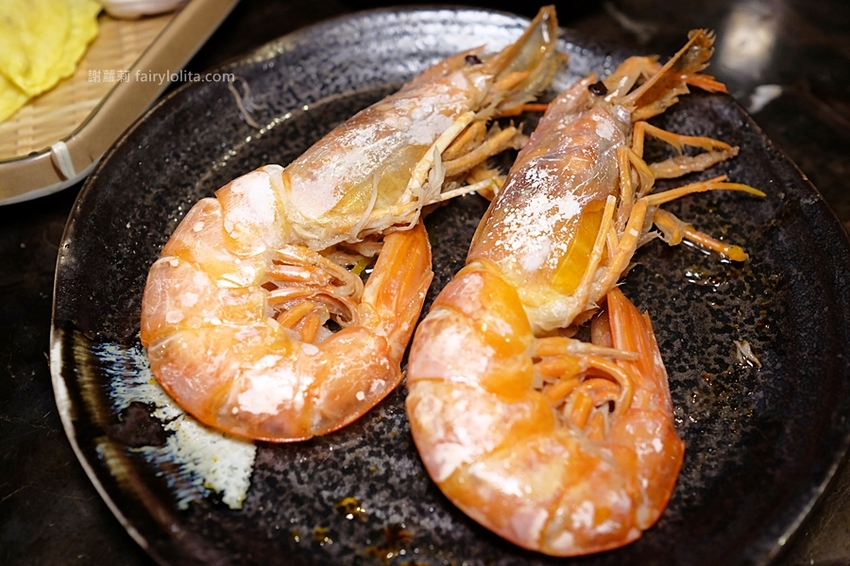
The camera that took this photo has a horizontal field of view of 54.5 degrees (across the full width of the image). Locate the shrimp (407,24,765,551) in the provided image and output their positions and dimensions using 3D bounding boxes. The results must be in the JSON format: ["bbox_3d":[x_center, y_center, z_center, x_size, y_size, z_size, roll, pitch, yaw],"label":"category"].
[{"bbox_3d":[0.047,-0.010,0.206,0.067,0.031,0.153,20,54,13],"label":"shrimp"}]

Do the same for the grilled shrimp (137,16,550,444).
[{"bbox_3d":[-0.014,-0.028,0.217,0.067,0.031,0.148,25,55,16],"label":"grilled shrimp"}]

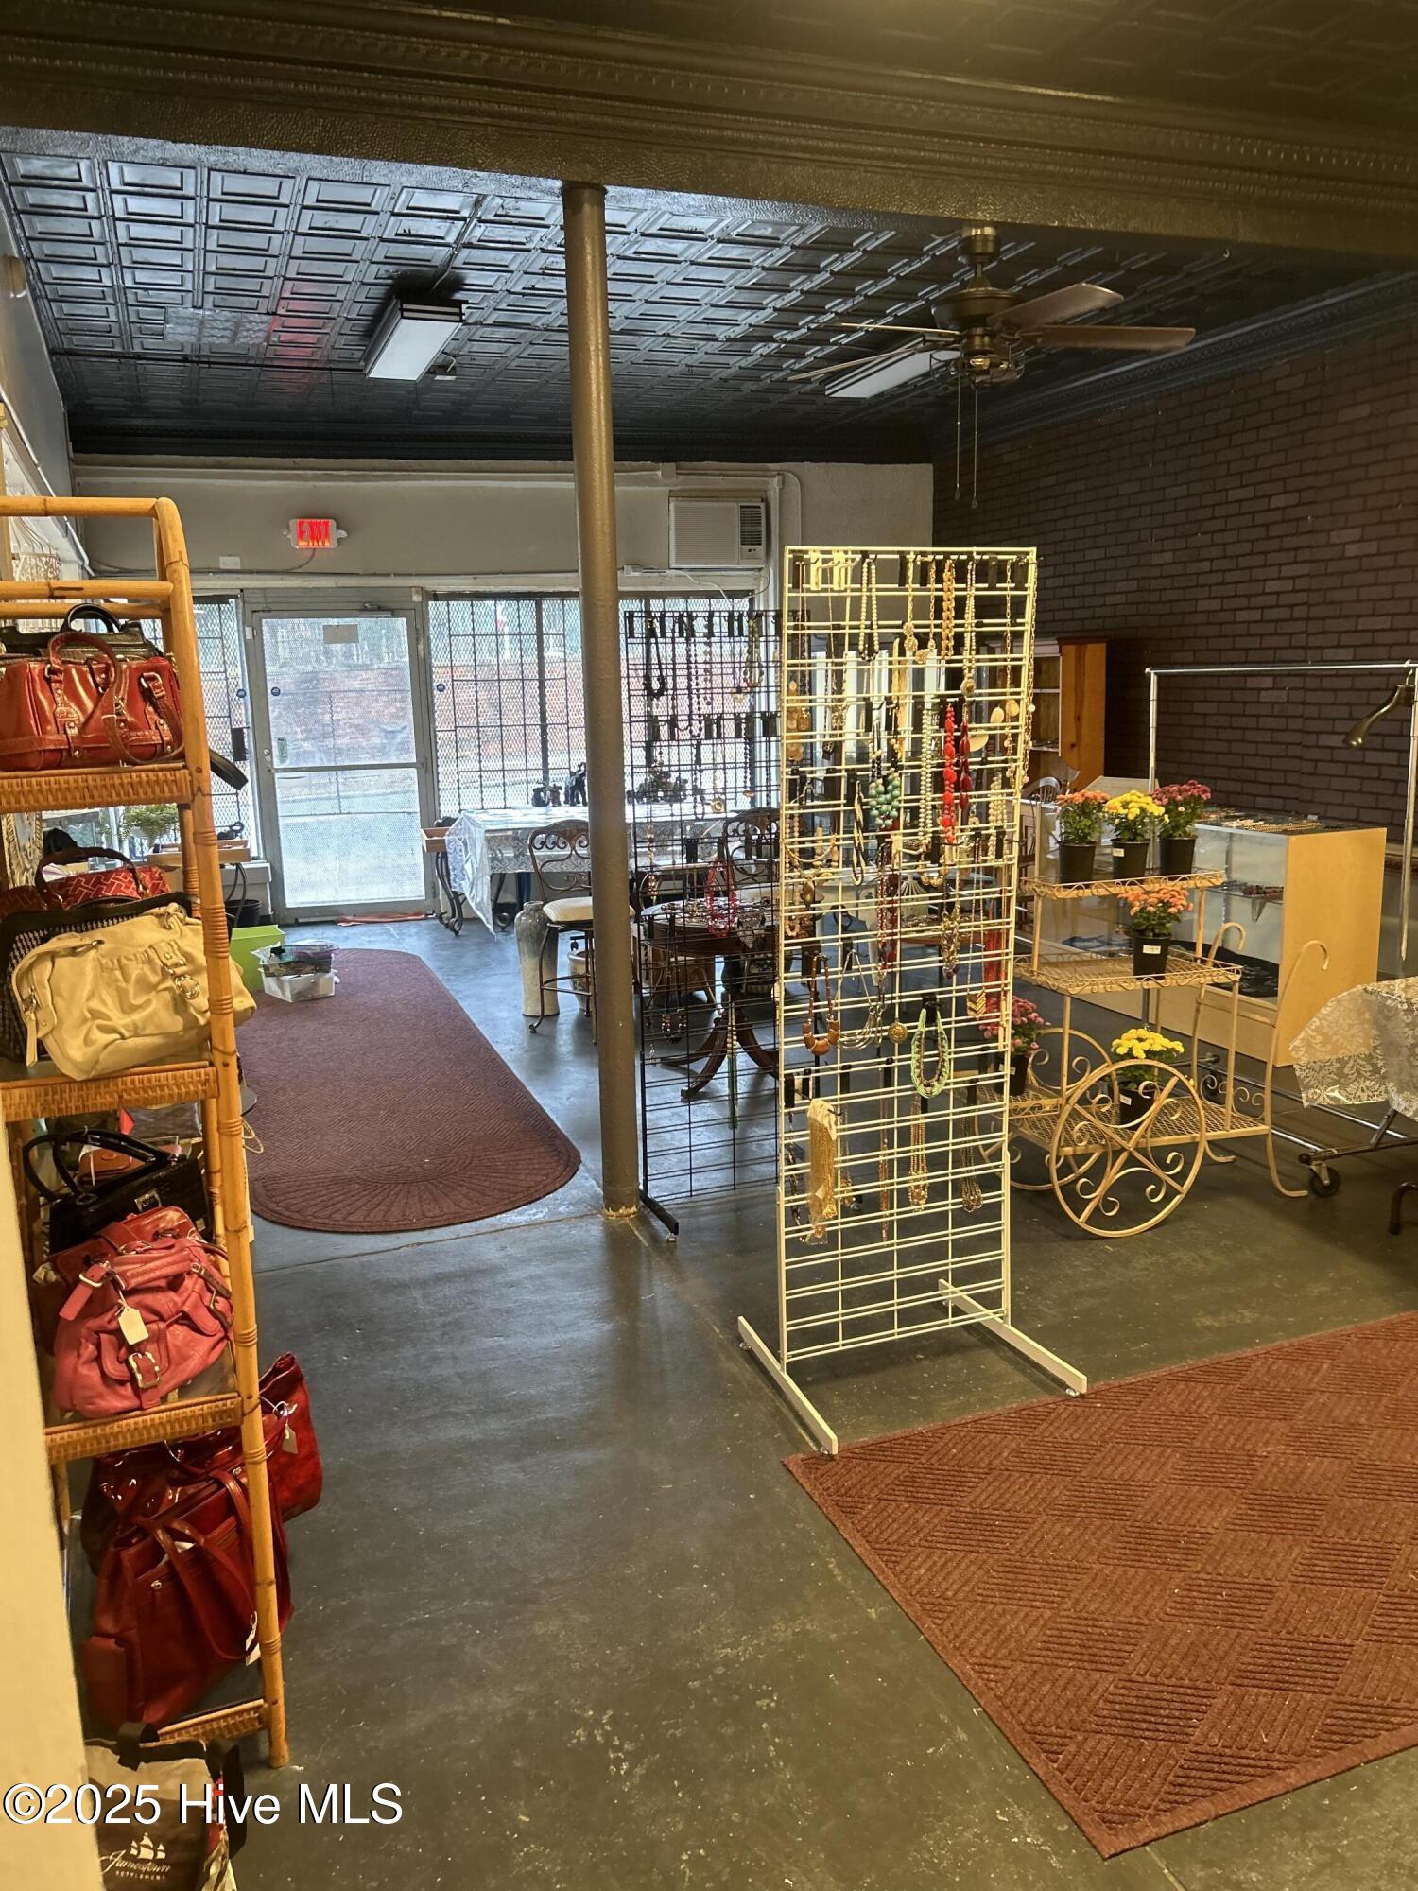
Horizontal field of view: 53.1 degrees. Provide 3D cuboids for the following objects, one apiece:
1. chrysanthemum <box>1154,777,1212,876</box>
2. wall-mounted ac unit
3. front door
[{"bbox_3d":[1.463,-0.360,4.404,0.175,0.285,0.175,-5,12,-20],"label":"chrysanthemum"},{"bbox_3d":[0.015,-3.092,10.637,0.735,0.525,0.350,-6,12,-19],"label":"wall-mounted ac unit"},{"bbox_3d":[-2.585,-1.270,10.038,1.065,2.150,0.070,-6,12,-19],"label":"front door"}]

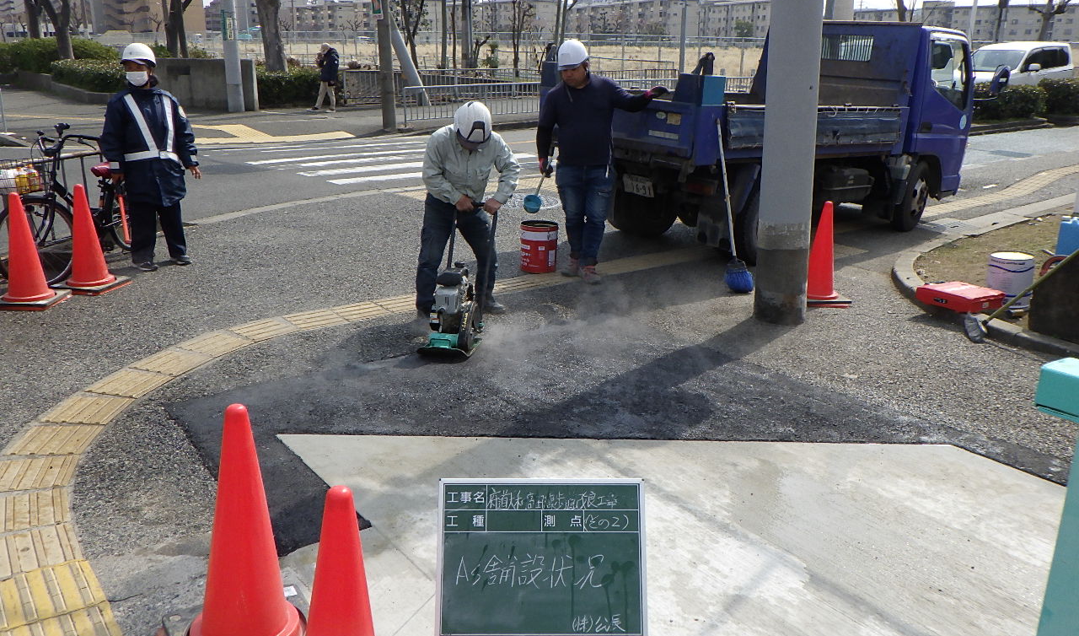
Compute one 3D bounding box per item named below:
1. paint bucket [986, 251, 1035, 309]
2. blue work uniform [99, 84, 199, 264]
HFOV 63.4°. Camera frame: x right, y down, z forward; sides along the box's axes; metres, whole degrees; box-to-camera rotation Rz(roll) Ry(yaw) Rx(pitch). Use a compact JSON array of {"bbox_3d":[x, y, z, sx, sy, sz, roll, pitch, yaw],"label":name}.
[{"bbox_3d":[3.257,-0.265,6.017,0.290,0.340,0.290,1,17,0],"label":"paint bucket"},{"bbox_3d":[-2.978,-1.099,6.622,0.620,1.310,0.390,-13,22,-38],"label":"blue work uniform"}]

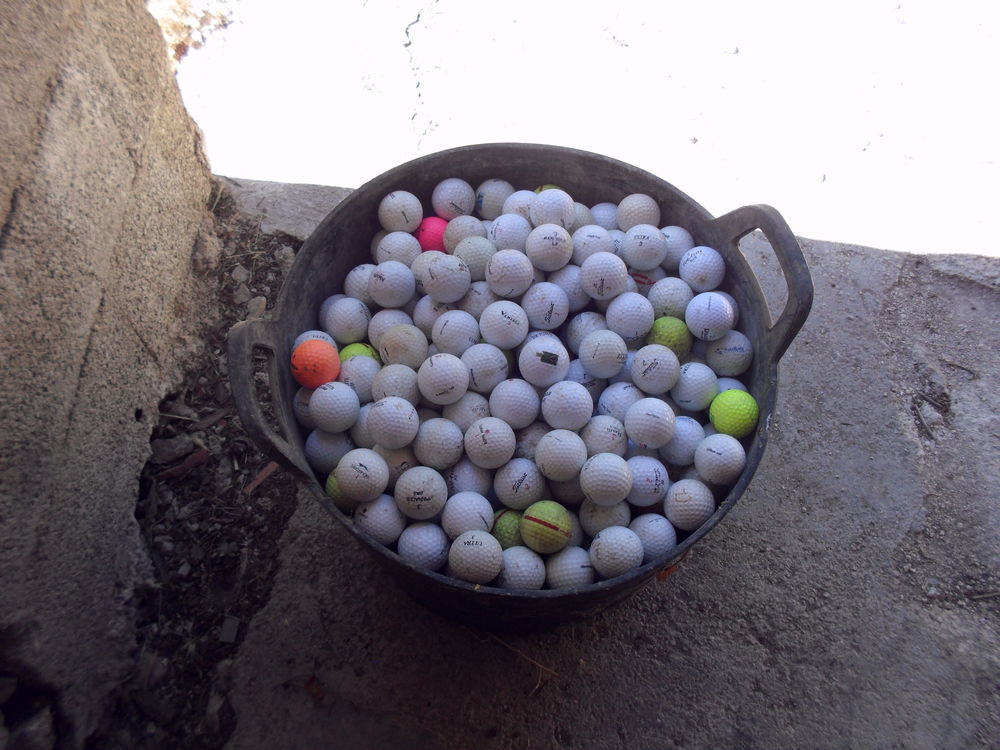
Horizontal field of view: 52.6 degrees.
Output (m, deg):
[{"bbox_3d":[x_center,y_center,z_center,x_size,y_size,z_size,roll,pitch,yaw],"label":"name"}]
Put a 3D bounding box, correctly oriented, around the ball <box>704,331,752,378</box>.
[{"bbox_3d":[0.213,-0.020,0.940,0.043,0.043,0.043,1,65,-3],"label":"ball"}]

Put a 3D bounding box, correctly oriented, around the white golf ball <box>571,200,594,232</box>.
[{"bbox_3d":[0.074,-0.152,1.016,0.043,0.043,0.043,1,64,-2],"label":"white golf ball"}]

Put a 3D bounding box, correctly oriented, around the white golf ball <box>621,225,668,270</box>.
[{"bbox_3d":[0.135,-0.120,0.946,0.043,0.043,0.043,2,64,-3],"label":"white golf ball"}]

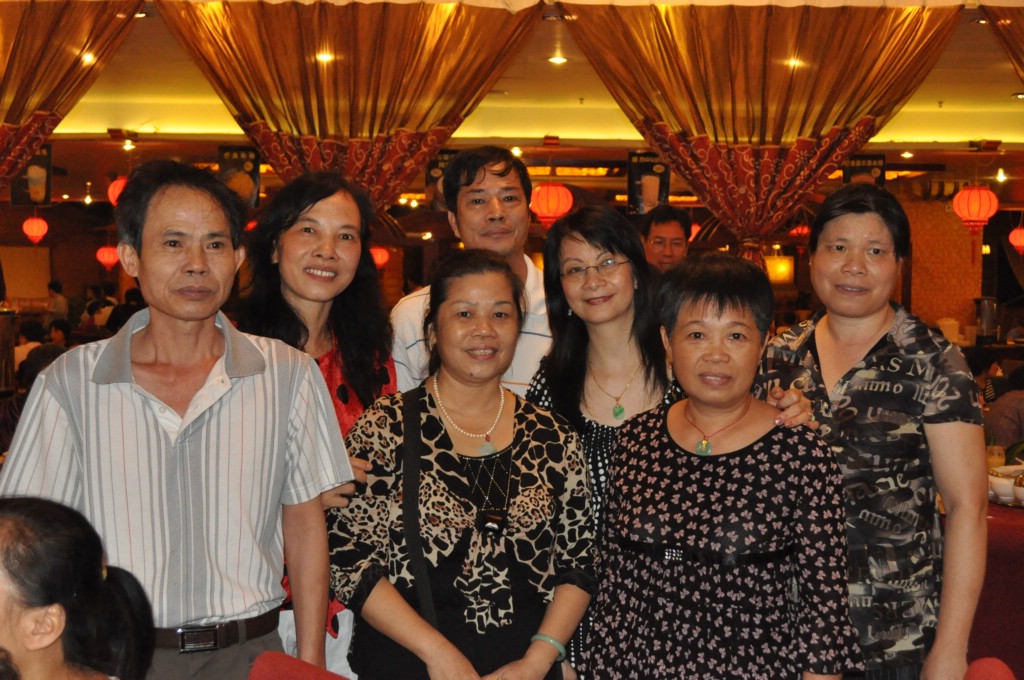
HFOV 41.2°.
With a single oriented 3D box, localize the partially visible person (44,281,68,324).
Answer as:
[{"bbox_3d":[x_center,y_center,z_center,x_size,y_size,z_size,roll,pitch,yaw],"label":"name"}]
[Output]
[{"bbox_3d":[-6.700,-0.050,20.000,0.380,1.650,0.460,0,2,3],"label":"partially visible person"}]

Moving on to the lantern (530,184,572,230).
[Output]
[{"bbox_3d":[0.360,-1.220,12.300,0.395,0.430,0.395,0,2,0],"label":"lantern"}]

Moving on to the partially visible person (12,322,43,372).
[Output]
[{"bbox_3d":[-4.780,0.440,13.400,0.600,1.250,0.460,1,2,39],"label":"partially visible person"}]

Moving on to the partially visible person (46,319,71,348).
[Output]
[{"bbox_3d":[-4.500,0.410,13.300,0.600,1.250,0.460,-1,2,-27],"label":"partially visible person"}]

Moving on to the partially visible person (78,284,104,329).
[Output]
[{"bbox_3d":[-6.050,0.000,19.500,0.420,1.550,0.460,0,2,-15],"label":"partially visible person"}]

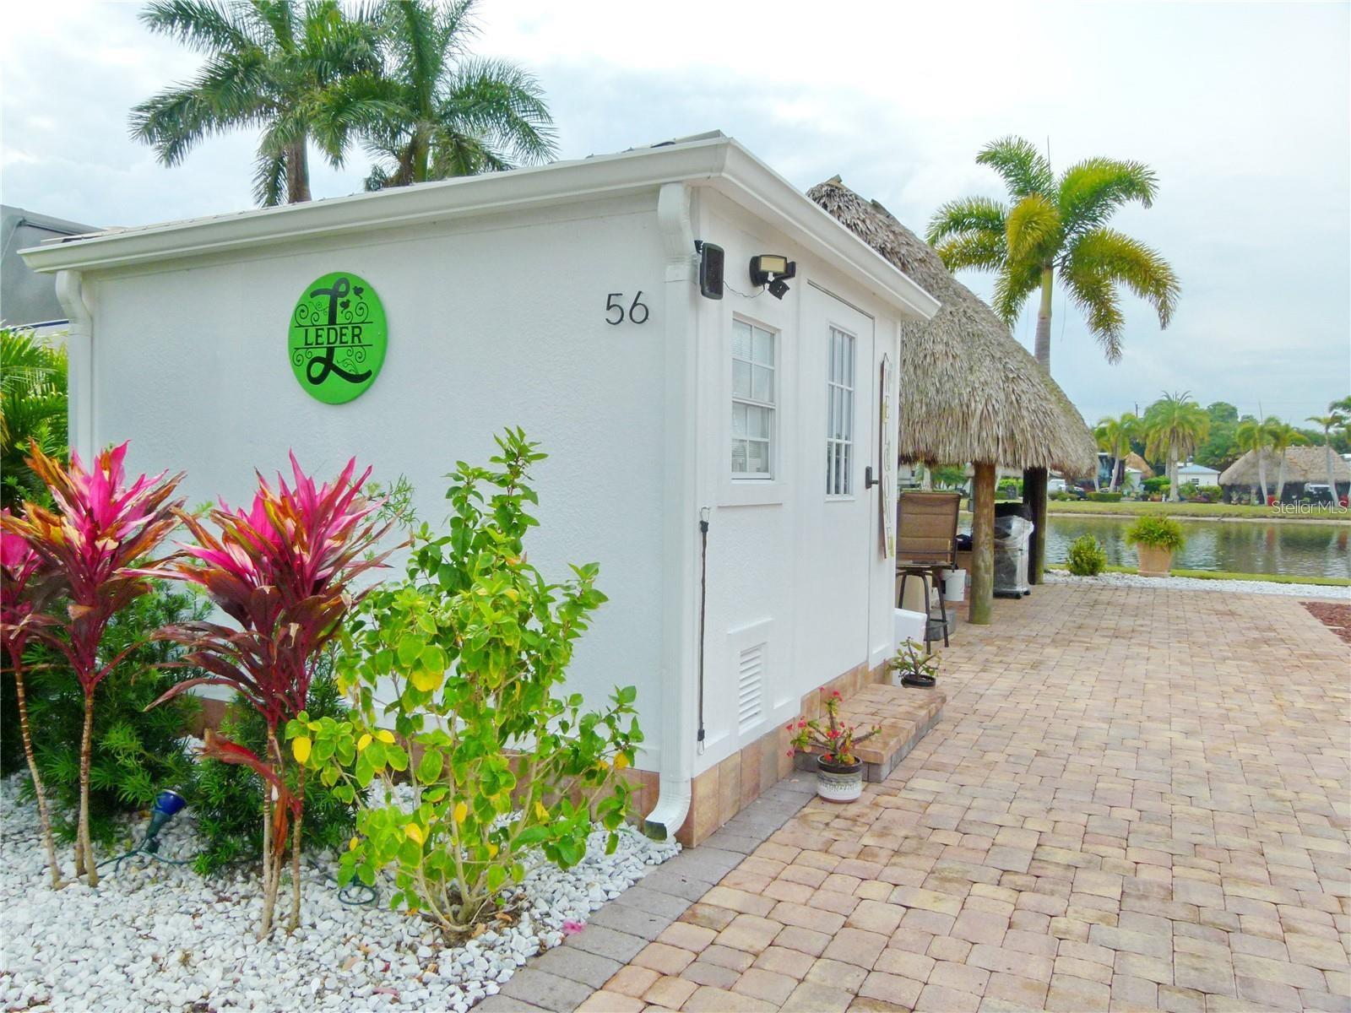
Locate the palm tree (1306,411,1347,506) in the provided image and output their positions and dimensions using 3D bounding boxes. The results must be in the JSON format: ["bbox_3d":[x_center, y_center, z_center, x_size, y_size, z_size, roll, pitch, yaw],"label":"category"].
[{"bbox_3d":[48.764,-3.593,73.000,3.200,7.000,3.100,1,2,31],"label":"palm tree"}]

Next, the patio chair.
[{"bbox_3d":[2.010,0.545,8.032,0.570,1.270,0.640,0,2,-13],"label":"patio chair"}]

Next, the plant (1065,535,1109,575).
[{"bbox_3d":[6.236,0.736,14.800,0.630,0.620,0.600,1,2,22],"label":"plant"}]

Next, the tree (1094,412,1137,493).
[{"bbox_3d":[35.680,-4.059,79.000,3.500,7.000,3.500,1,2,27],"label":"tree"}]

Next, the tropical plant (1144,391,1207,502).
[{"bbox_3d":[39.996,-4.683,78.000,5.100,8.700,5.100,1,2,27],"label":"tropical plant"}]

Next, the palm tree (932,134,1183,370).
[{"bbox_3d":[5.823,-2.311,15.100,3.700,6.500,3.500,1,2,22],"label":"palm tree"}]

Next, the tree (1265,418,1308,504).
[{"bbox_3d":[47.017,-3.448,75.000,3.300,6.600,3.200,1,2,31],"label":"tree"}]

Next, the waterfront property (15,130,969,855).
[{"bbox_3d":[-0.853,-0.273,5.797,4.059,2.950,3.517,1,2,26],"label":"waterfront property"}]

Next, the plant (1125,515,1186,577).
[{"bbox_3d":[7.277,0.600,14.800,0.920,0.920,0.900,1,2,27],"label":"plant"}]

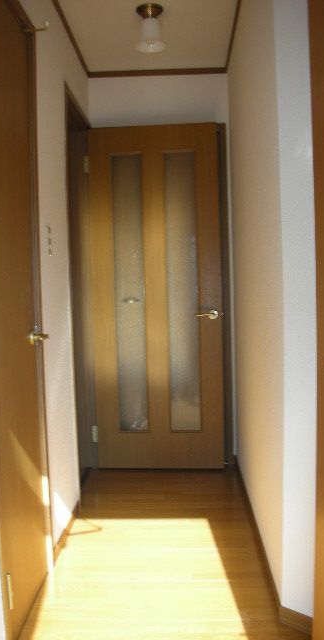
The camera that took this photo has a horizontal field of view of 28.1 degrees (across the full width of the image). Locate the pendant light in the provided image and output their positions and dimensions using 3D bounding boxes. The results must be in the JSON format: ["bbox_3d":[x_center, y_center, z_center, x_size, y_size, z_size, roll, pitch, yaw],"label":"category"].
[{"bbox_3d":[-0.051,-1.304,2.889,0.141,0.182,0.141,-1,4,2],"label":"pendant light"}]

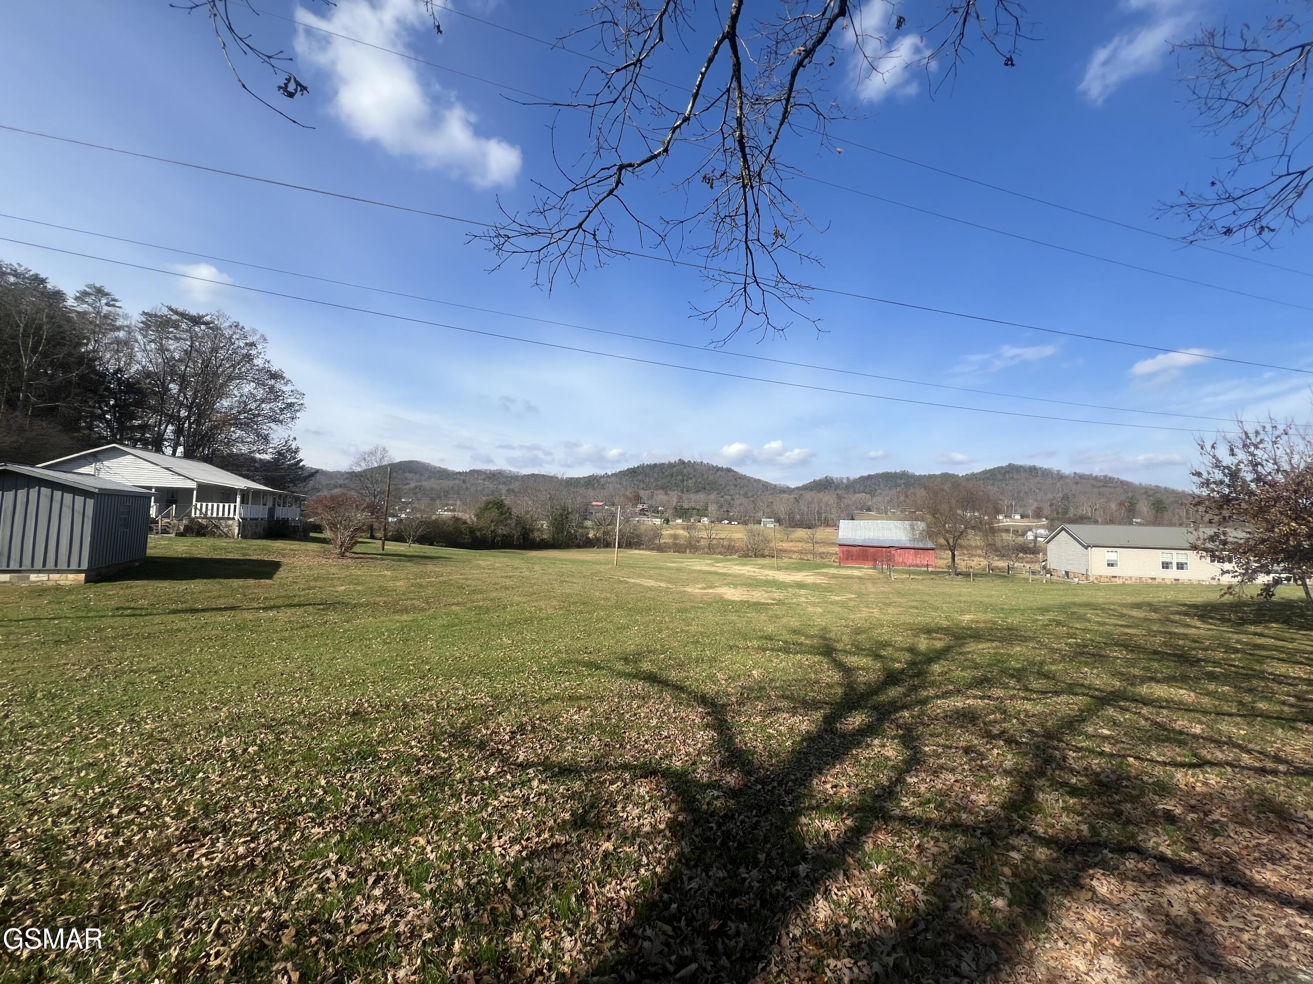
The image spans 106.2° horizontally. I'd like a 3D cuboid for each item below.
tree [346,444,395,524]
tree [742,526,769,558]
[{"bbox_3d":[-30.892,-0.029,53.320,4.390,10.110,4.390,3,-4,-30],"label":"tree"},{"bbox_3d":[13.346,6.633,66.137,3.630,4.320,3.630,1,-4,11],"label":"tree"}]

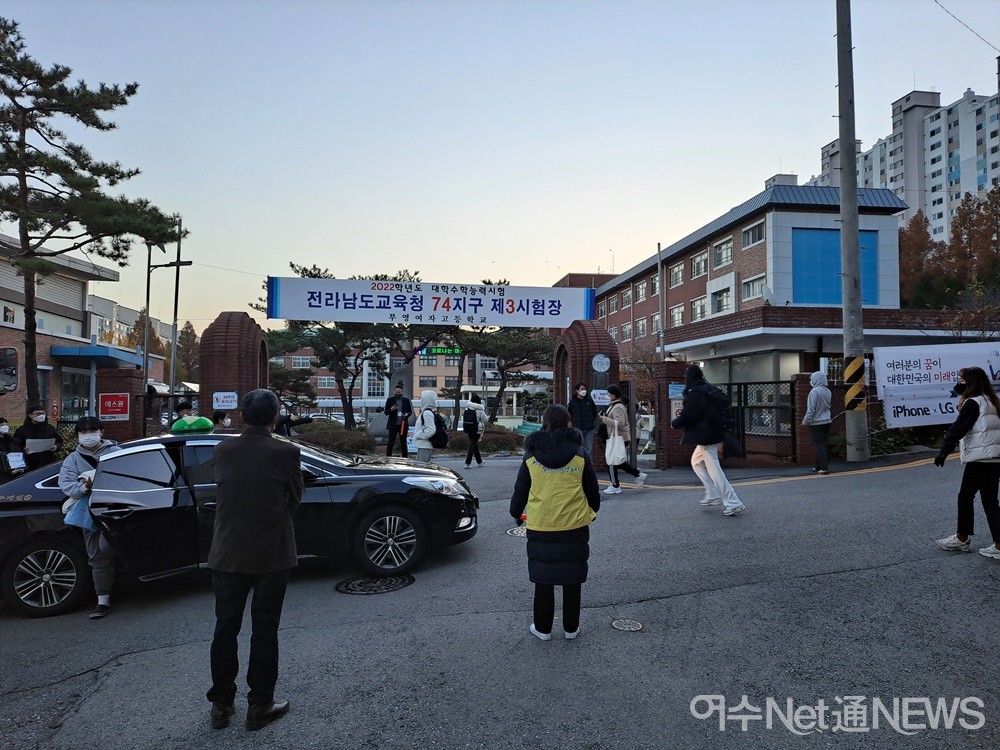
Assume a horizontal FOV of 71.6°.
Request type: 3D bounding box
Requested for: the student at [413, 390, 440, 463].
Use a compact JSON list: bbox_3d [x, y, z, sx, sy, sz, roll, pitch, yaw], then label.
[{"bbox_3d":[-1.145,1.066,11.020,0.480,1.640,0.480,-1,-3,22],"label":"student"}]

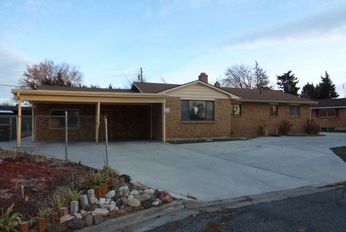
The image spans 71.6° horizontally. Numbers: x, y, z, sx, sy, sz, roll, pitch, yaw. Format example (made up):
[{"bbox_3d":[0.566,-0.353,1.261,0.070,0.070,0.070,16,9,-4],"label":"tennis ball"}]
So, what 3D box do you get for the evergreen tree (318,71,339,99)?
[{"bbox_3d":[27.200,-3.050,42.000,4.400,9.900,4.400,0,-1,0],"label":"evergreen tree"}]

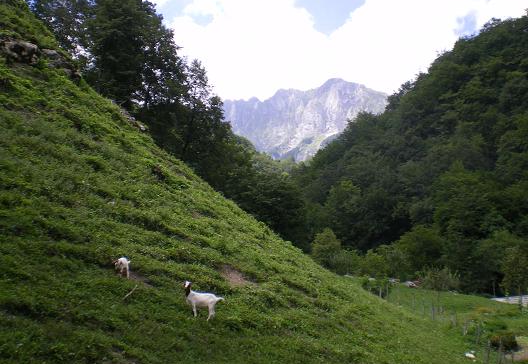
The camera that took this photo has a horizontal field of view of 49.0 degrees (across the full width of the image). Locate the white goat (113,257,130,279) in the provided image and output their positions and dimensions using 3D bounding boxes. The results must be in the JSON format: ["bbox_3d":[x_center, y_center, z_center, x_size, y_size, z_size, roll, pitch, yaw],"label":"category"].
[{"bbox_3d":[-2.852,1.711,11.600,0.220,0.440,0.620,-1,-3,14],"label":"white goat"}]

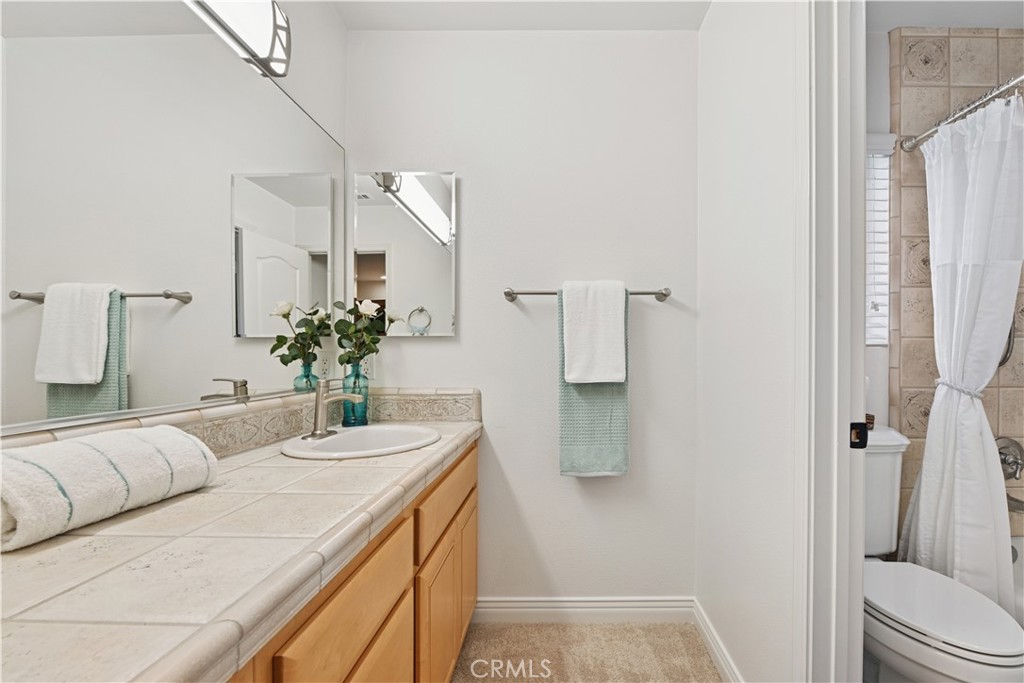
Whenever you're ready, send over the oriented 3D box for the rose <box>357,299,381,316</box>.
[{"bbox_3d":[-0.540,-0.128,1.500,0.085,0.066,0.083,0,-1,0],"label":"rose"}]

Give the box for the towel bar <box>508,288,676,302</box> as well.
[{"bbox_3d":[0.301,-0.185,1.592,0.654,0.049,0.095,0,-1,0],"label":"towel bar"}]

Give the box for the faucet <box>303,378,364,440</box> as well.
[{"bbox_3d":[-0.550,0.210,1.260,0.170,0.182,0.150,0,-1,3],"label":"faucet"}]

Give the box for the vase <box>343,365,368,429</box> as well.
[{"bbox_3d":[-0.606,0.211,1.545,0.097,0.243,0.097,0,-1,0],"label":"vase"}]

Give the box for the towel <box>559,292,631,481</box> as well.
[{"bbox_3d":[0.320,0.162,1.560,0.272,0.733,0.062,0,-1,0],"label":"towel"}]

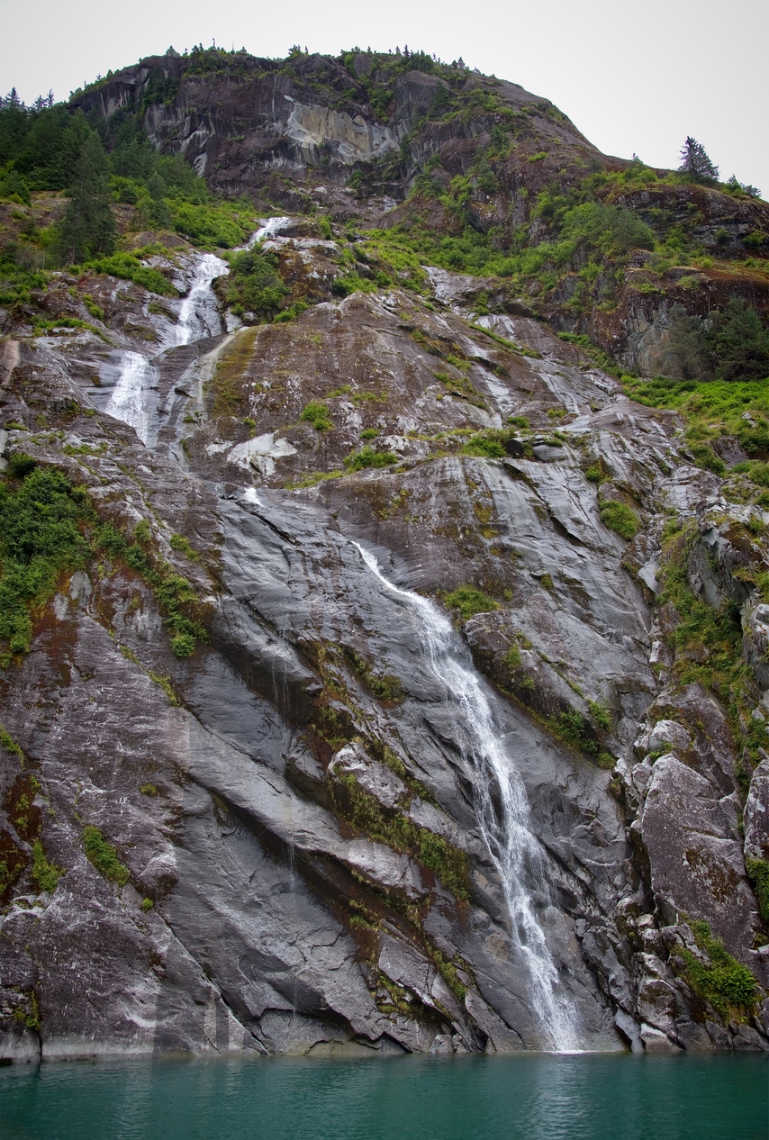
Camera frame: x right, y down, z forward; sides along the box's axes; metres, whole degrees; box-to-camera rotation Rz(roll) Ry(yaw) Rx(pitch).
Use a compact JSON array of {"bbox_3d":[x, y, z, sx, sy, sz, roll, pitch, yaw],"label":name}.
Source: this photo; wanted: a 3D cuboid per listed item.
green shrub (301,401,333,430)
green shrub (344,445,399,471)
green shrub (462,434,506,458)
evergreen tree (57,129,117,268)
[{"bbox_3d":[-4.609,-10.610,66.000,2.227,2.159,1.782,2,-23,-4],"label":"green shrub"},{"bbox_3d":[-0.843,-7.178,62.000,3.487,1.563,2.267,0,-23,-1],"label":"green shrub"},{"bbox_3d":[6.526,-8.120,63.000,2.953,1.692,1.919,-3,-23,6],"label":"green shrub"},{"bbox_3d":[-29.537,-37.400,95.411,4.651,17.460,4.651,9,-25,-20],"label":"evergreen tree"}]

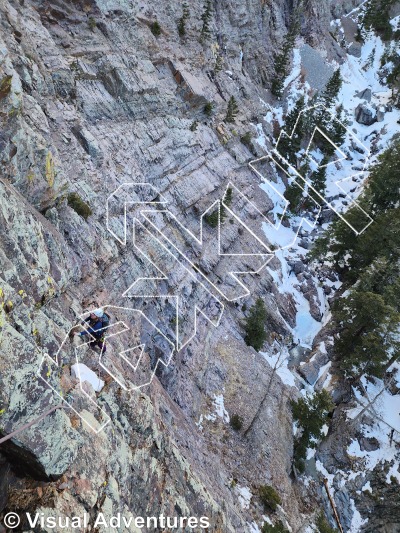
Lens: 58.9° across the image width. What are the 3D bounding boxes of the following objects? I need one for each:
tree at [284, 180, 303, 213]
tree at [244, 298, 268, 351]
[{"bbox_3d":[9.901,-7.171,36.500,1.770,3.520,1.770,9,33,0],"label":"tree"},{"bbox_3d":[4.954,4.956,30.198,2.070,5.740,2.070,1,35,0],"label":"tree"}]

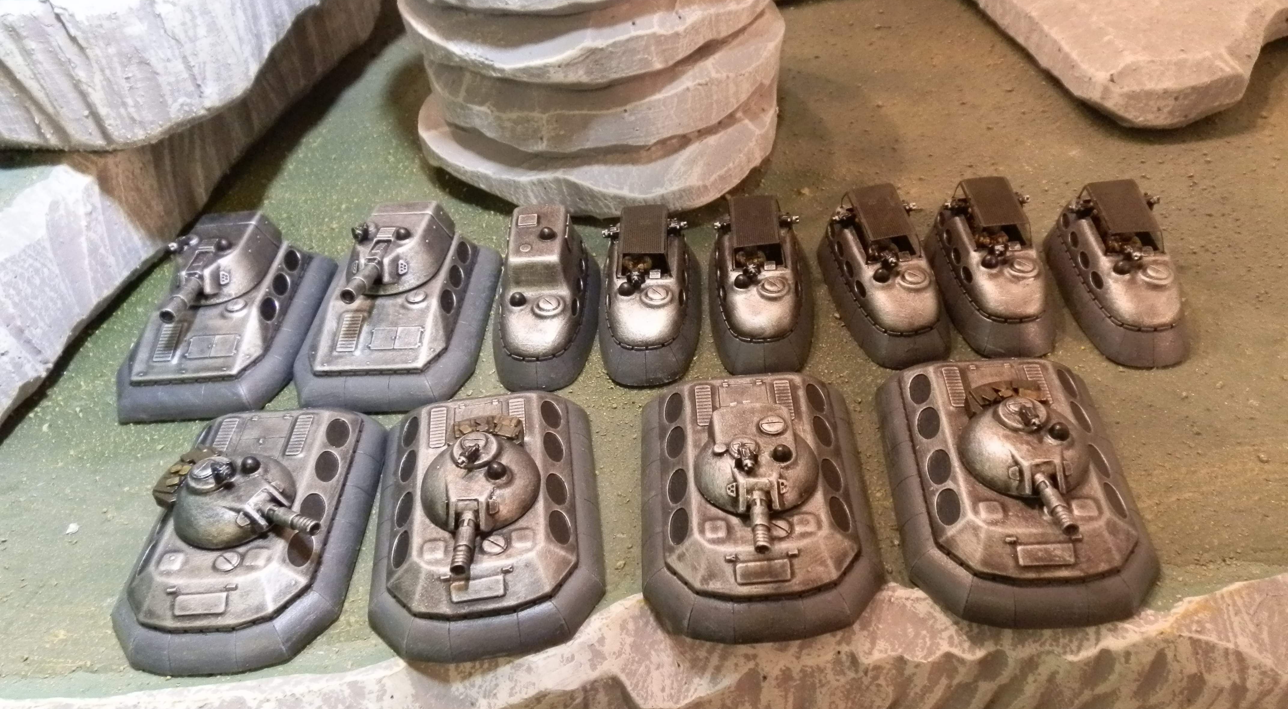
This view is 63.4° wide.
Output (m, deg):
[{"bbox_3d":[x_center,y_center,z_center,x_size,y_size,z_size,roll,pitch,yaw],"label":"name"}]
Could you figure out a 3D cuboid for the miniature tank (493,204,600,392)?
[{"bbox_3d":[-0.034,-0.021,0.344,0.036,0.029,0.069,-4,42,3],"label":"miniature tank"}]

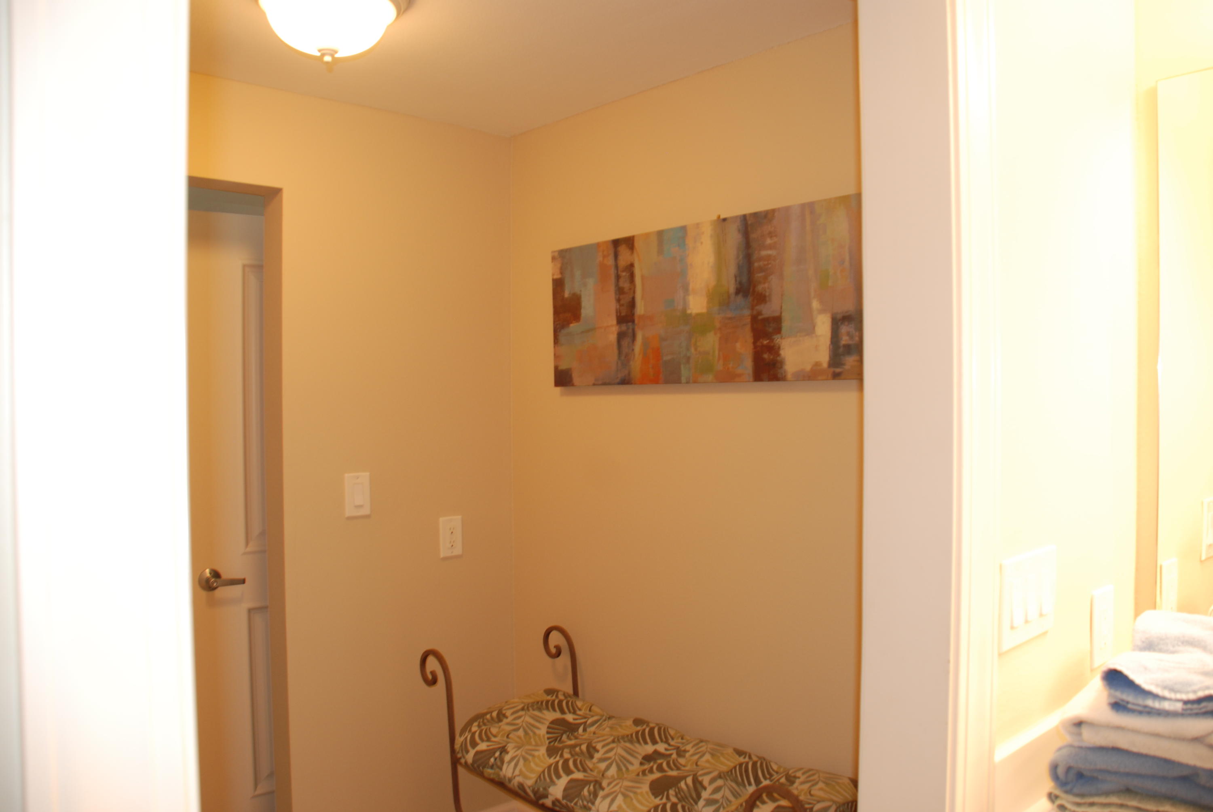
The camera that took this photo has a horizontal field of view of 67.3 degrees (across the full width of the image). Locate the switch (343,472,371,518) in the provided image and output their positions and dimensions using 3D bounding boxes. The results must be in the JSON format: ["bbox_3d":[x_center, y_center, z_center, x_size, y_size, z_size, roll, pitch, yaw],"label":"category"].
[{"bbox_3d":[-0.697,0.249,2.553,0.077,0.121,0.011,-2,2,-43],"label":"switch"}]

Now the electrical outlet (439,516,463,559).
[{"bbox_3d":[-0.471,0.397,2.764,0.077,0.121,0.011,-2,2,-43],"label":"electrical outlet"}]

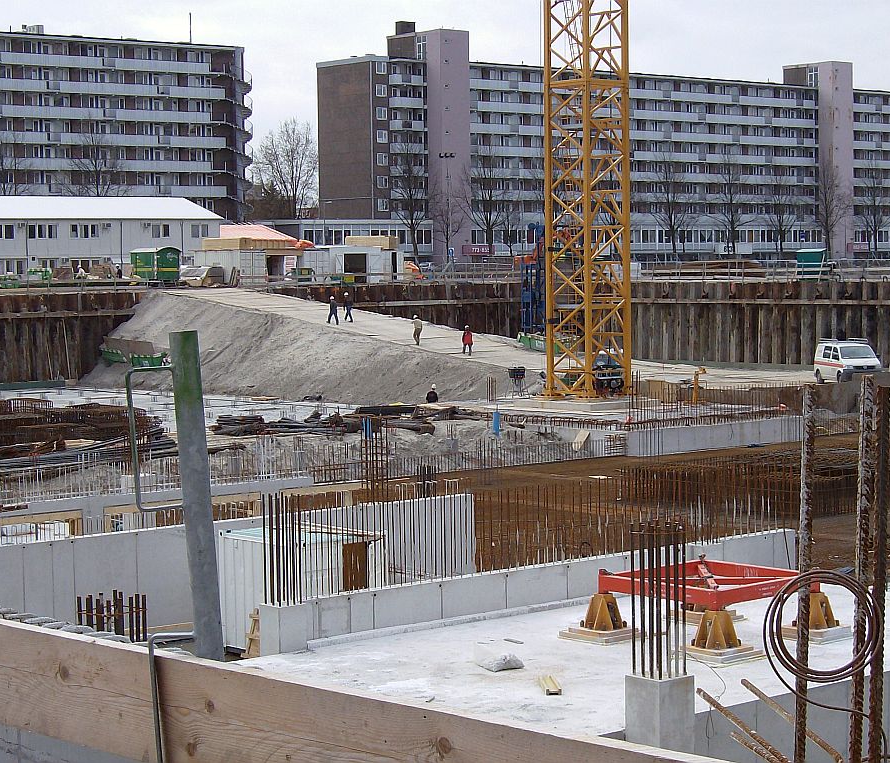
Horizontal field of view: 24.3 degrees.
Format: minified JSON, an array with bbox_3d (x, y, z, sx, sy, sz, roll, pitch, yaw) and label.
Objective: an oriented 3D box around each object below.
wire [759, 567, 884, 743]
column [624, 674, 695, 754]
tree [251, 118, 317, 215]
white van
[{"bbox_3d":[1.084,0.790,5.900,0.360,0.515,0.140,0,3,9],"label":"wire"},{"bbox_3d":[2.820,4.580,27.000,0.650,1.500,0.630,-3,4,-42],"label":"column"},{"bbox_3d":[-20.500,-24.600,280.000,10.500,21.800,10.500,-1,3,0],"label":"tree"},{"bbox_3d":[20.200,-1.010,103.700,1.930,2.100,4.890,-1,3,-10],"label":"white van"}]

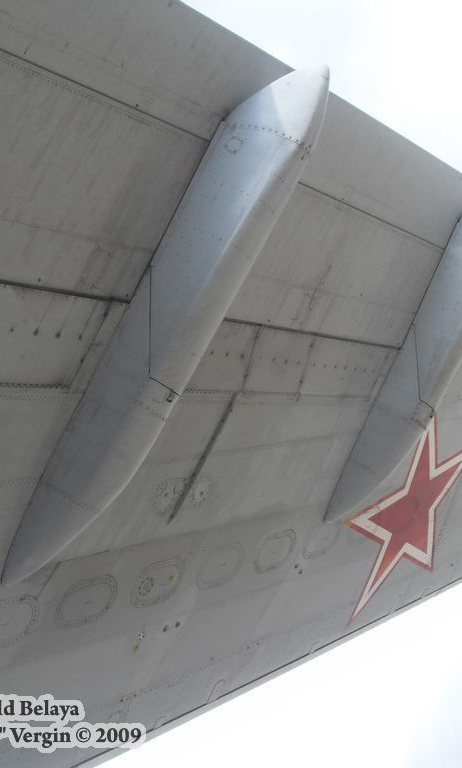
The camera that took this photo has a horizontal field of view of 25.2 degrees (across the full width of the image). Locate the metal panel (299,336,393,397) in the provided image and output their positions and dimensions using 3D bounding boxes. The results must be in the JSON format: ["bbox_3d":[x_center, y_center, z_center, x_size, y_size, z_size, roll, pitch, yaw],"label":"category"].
[{"bbox_3d":[0.827,-0.113,7.456,1.132,0.040,0.399,3,-75,-53],"label":"metal panel"}]

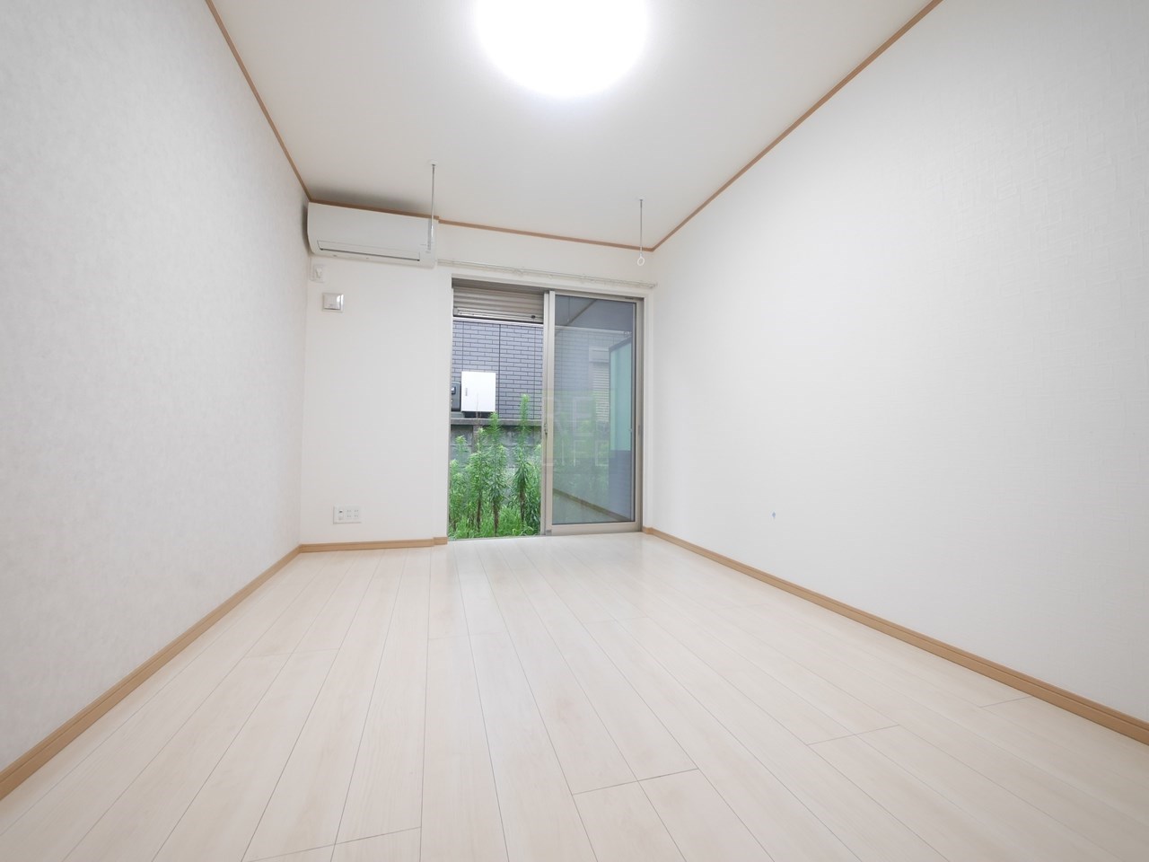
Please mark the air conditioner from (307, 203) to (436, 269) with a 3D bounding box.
[{"bbox_3d":[-1.354,-1.318,3.175,0.785,0.268,0.225,1,-2,-17],"label":"air conditioner"}]

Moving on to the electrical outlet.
[{"bbox_3d":[-1.552,0.568,3.180,0.166,0.123,0.012,1,-2,-17],"label":"electrical outlet"}]

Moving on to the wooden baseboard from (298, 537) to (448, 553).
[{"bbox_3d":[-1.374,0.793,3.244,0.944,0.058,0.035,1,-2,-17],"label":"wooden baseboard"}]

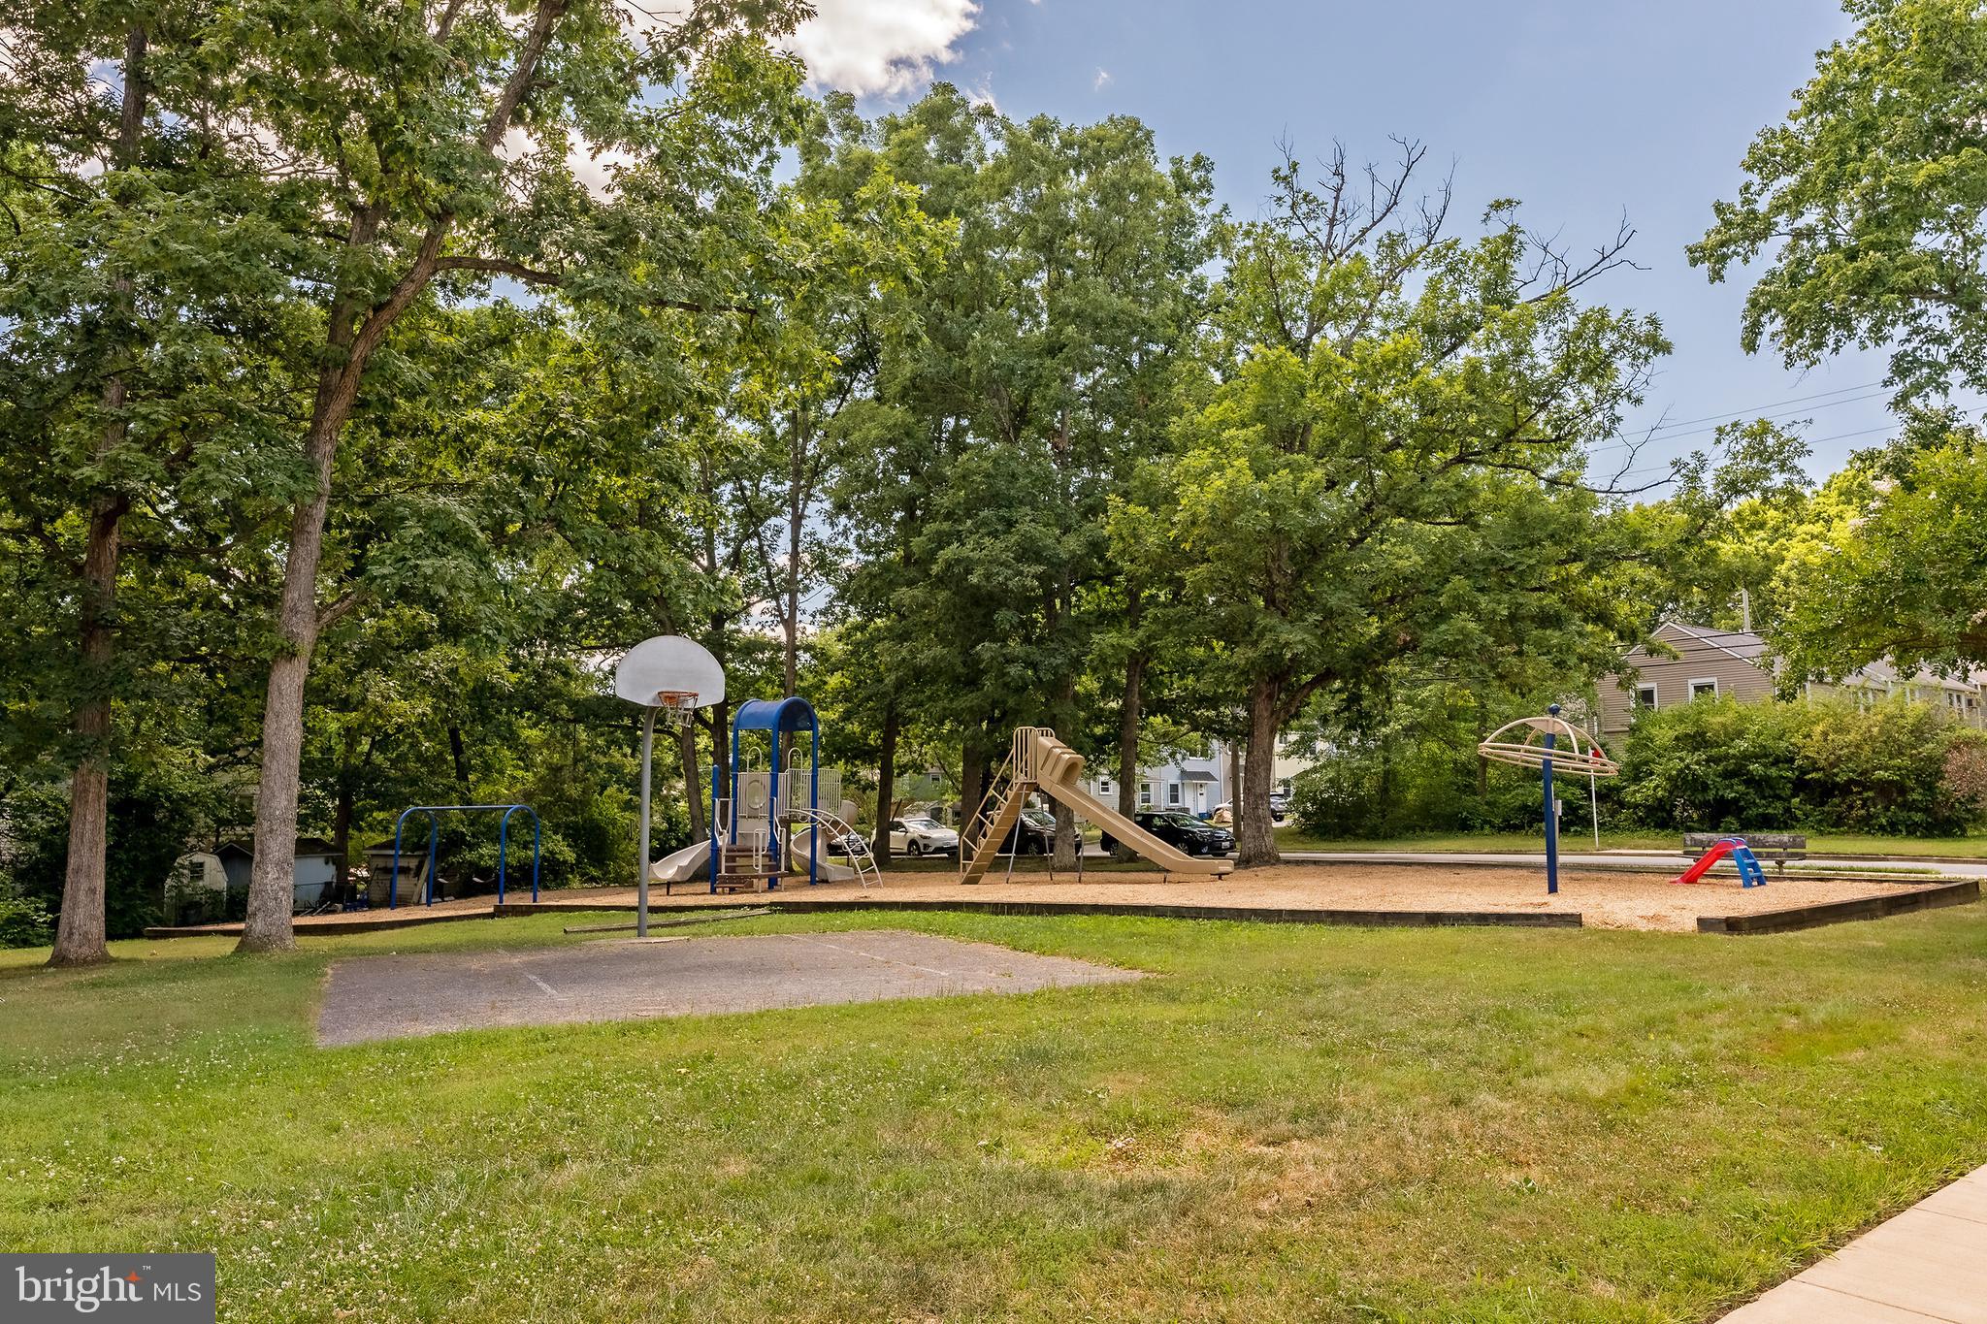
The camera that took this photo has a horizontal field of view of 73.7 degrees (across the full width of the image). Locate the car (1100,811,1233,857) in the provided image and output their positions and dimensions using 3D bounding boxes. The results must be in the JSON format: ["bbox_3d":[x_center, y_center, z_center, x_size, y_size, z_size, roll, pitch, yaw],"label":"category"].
[{"bbox_3d":[5.999,5.895,45.500,4.400,1.530,1.790,-6,-9,43],"label":"car"}]

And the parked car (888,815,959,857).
[{"bbox_3d":[-2.753,7.123,54.000,1.810,1.560,4.400,5,-8,-35],"label":"parked car"}]

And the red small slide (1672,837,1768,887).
[{"bbox_3d":[13.095,3.586,23.800,0.600,0.910,1.420,5,-8,-37],"label":"red small slide"}]

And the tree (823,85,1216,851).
[{"bbox_3d":[0.713,-5.554,36.886,10.300,22.340,10.000,0,-7,0],"label":"tree"}]

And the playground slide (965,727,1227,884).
[{"bbox_3d":[1.784,2.587,23.600,4.900,2.850,0.800,-3,-7,26],"label":"playground slide"}]

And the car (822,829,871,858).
[{"bbox_3d":[-6.967,7.820,58.000,1.800,1.450,4.500,6,-9,-43],"label":"car"}]

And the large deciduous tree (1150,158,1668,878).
[{"bbox_3d":[10.929,-4.347,34.733,13.200,19.340,12.000,0,-7,0],"label":"large deciduous tree"}]

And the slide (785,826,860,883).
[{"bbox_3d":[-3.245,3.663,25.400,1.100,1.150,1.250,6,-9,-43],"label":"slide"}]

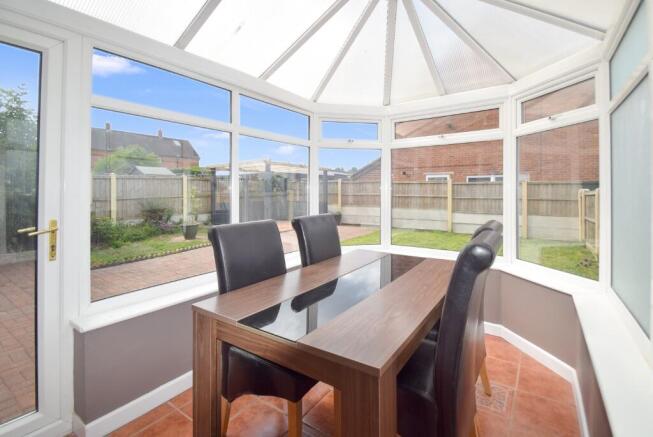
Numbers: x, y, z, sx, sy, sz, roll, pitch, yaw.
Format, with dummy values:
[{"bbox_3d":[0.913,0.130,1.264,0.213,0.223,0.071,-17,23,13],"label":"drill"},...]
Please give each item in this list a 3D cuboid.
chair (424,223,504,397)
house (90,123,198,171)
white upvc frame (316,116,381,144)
[{"bbox_3d":[0.675,0.545,1.650,0.620,1.060,0.460,3,5,35],"label":"chair"},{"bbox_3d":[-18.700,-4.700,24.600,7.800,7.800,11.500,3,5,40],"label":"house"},{"bbox_3d":[0.250,-1.000,3.080,0.750,0.325,0.070,-1,4,-10],"label":"white upvc frame"}]

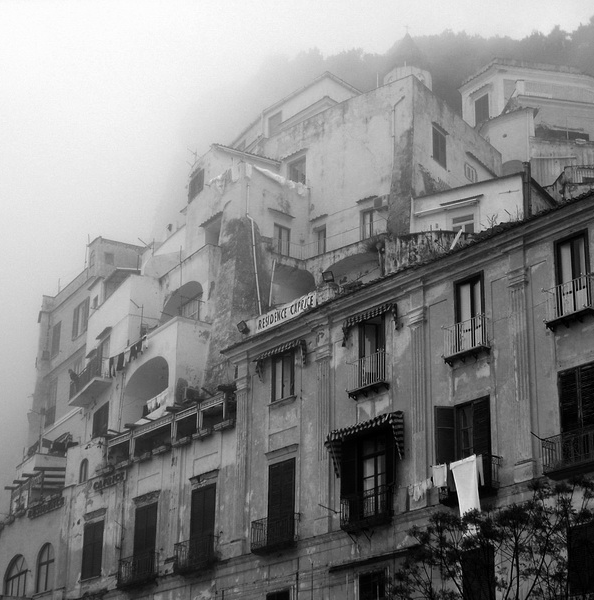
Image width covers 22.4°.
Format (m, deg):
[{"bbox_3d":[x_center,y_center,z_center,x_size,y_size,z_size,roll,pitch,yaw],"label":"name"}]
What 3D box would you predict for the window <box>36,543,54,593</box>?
[{"bbox_3d":[-9.597,10.337,58.102,0.200,1.890,1.251,19,-29,-37],"label":"window"}]

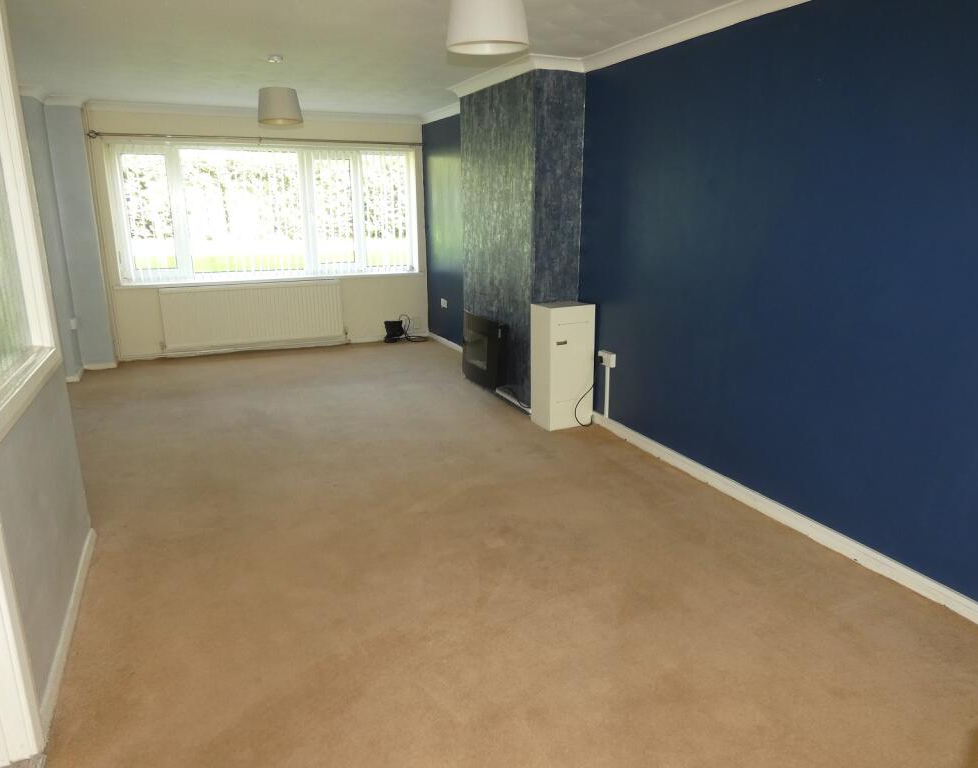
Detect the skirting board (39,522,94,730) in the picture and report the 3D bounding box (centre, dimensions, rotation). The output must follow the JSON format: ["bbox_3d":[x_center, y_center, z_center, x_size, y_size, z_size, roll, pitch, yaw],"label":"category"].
[{"bbox_3d":[-1.575,0.850,2.469,0.018,0.075,1.330,-7,17,-24],"label":"skirting board"}]

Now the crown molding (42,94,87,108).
[{"bbox_3d":[-3.728,-2.478,5.710,0.330,0.085,0.085,-7,17,-24],"label":"crown molding"}]

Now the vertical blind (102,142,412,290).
[{"bbox_3d":[-2.188,-1.782,6.829,3.020,1.330,0.085,-7,17,-24],"label":"vertical blind"}]

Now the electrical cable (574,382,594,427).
[{"bbox_3d":[0.665,0.157,4.544,0.150,0.290,0.070,-7,17,-24],"label":"electrical cable"}]

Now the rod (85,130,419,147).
[{"bbox_3d":[-2.196,-2.443,6.538,3.180,0.070,0.080,-7,17,-24],"label":"rod"}]

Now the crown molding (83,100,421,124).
[{"bbox_3d":[-2.189,-2.698,6.501,3.210,0.085,0.085,-7,17,-24],"label":"crown molding"}]

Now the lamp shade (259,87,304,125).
[{"bbox_3d":[-1.377,-1.826,4.275,0.280,0.200,0.280,-7,17,-24],"label":"lamp shade"}]

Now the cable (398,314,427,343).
[{"bbox_3d":[-0.881,-0.649,7.546,0.340,0.300,0.200,-7,17,-24],"label":"cable"}]

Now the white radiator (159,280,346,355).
[{"bbox_3d":[-2.436,-0.740,6.869,1.790,0.590,0.085,-7,17,-24],"label":"white radiator"}]

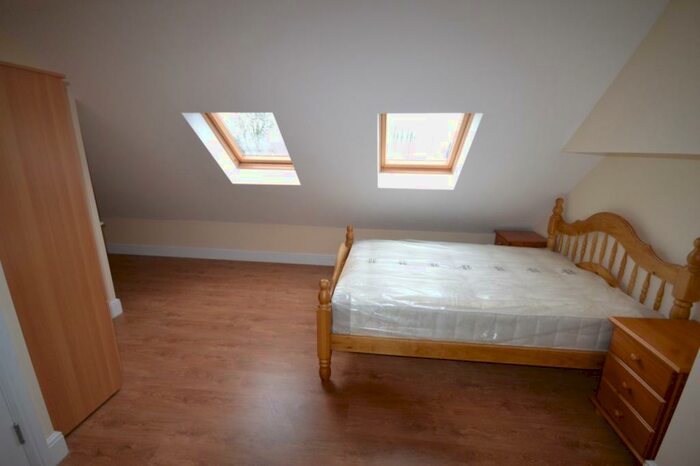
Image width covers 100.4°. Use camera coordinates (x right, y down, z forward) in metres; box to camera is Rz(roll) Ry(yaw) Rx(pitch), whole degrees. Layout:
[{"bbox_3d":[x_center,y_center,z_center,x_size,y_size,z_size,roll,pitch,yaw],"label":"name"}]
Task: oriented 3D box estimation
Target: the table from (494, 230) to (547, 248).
[{"bbox_3d":[1.885,0.325,3.280,0.415,0.595,0.430,2,16,9],"label":"table"}]

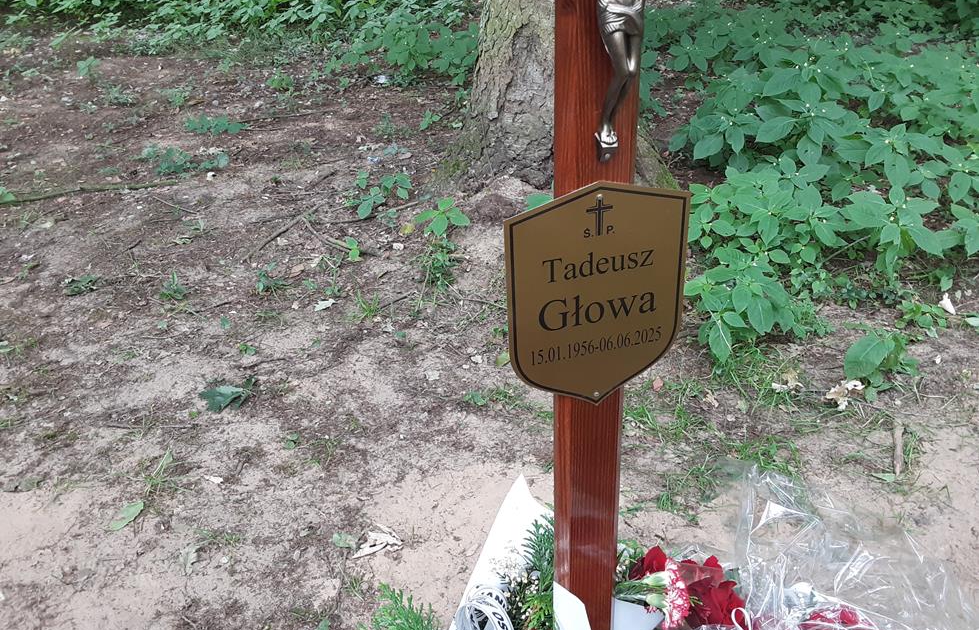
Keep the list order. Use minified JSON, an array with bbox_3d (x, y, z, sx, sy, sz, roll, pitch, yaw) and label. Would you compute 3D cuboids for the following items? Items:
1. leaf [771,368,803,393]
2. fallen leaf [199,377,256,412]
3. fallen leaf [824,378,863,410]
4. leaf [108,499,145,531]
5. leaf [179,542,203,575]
[{"bbox_3d":[0.821,0.181,2.186,0.062,0.032,0.085,24,39,38],"label":"leaf"},{"bbox_3d":[-0.739,0.227,2.234,0.145,0.032,0.110,-12,31,-16],"label":"fallen leaf"},{"bbox_3d":[0.945,0.212,2.114,0.115,0.038,0.070,-28,38,-37],"label":"fallen leaf"},{"bbox_3d":[-0.839,0.465,1.839,0.046,0.015,0.095,4,30,11],"label":"leaf"},{"bbox_3d":[-0.640,0.526,1.710,0.040,0.018,0.090,-18,33,-26],"label":"leaf"}]

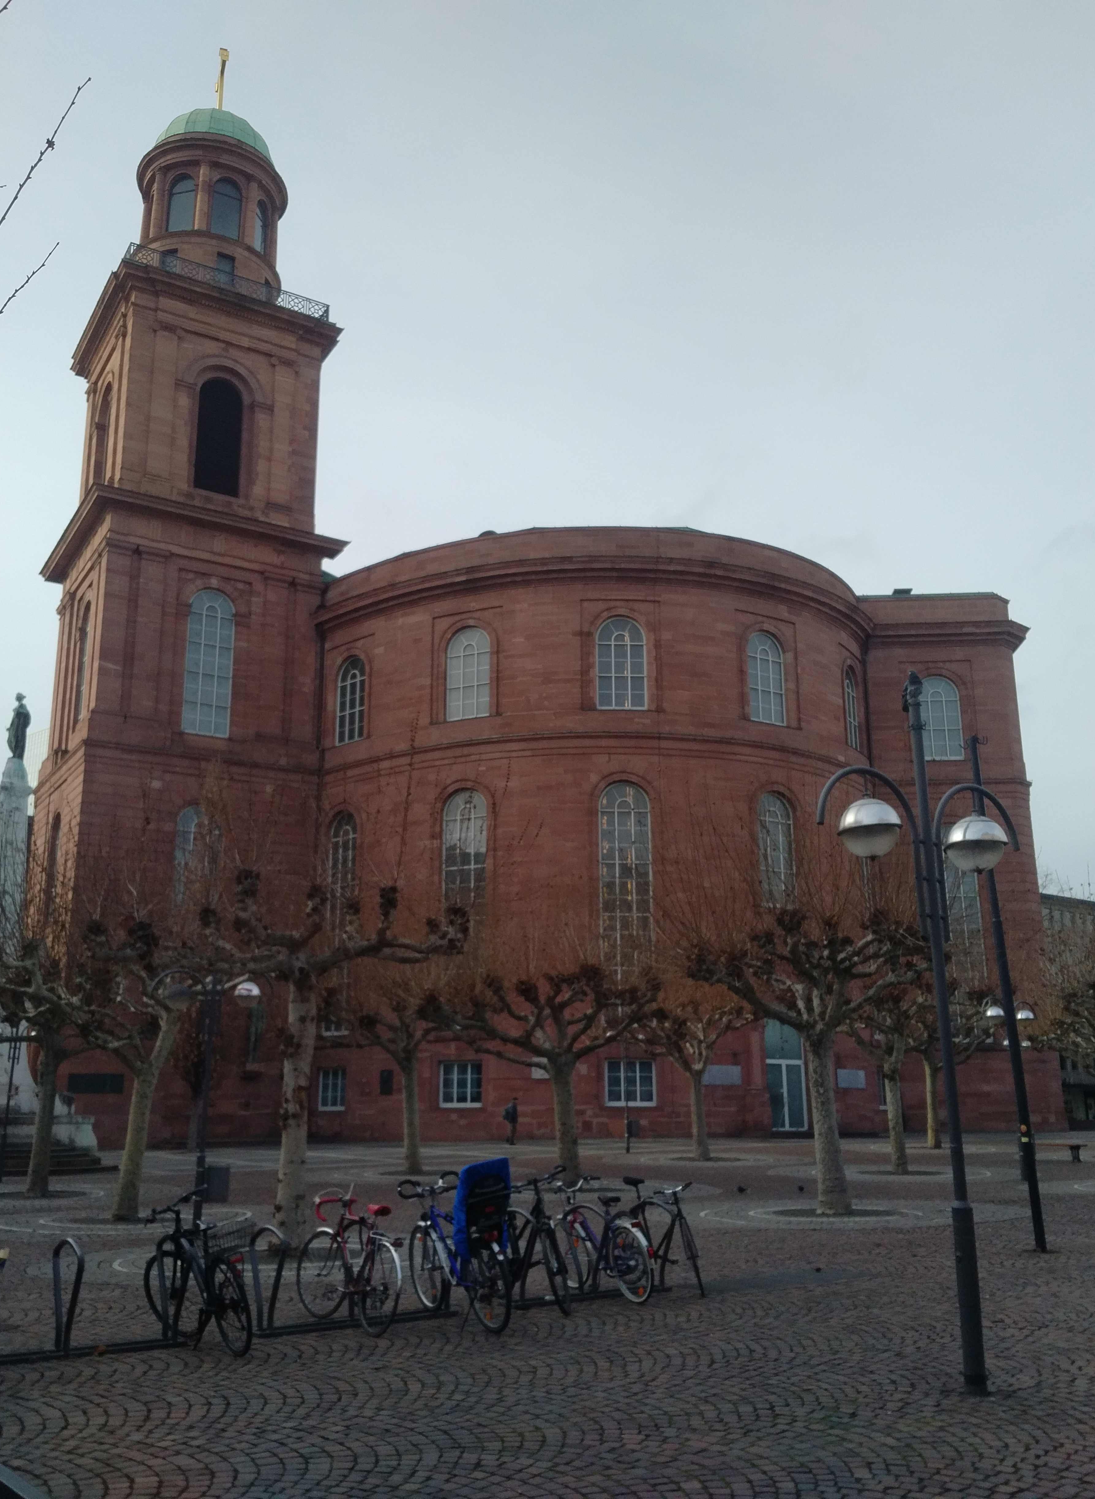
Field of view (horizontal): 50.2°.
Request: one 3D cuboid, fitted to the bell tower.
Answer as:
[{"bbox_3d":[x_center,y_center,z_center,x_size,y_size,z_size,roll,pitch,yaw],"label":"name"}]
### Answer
[{"bbox_3d":[-18.849,-10.131,61.949,12.400,57.000,12.400,8,-17,-32],"label":"bell tower"}]

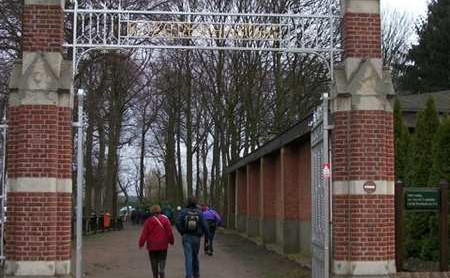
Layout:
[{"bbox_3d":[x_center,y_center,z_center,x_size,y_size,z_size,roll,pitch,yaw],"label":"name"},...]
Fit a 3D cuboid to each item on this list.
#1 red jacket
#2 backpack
[{"bbox_3d":[-1.418,1.935,14.350,0.720,0.760,0.360,1,-5,-2],"label":"red jacket"},{"bbox_3d":[-0.659,1.631,14.050,0.310,0.460,0.200,1,-5,-3],"label":"backpack"}]

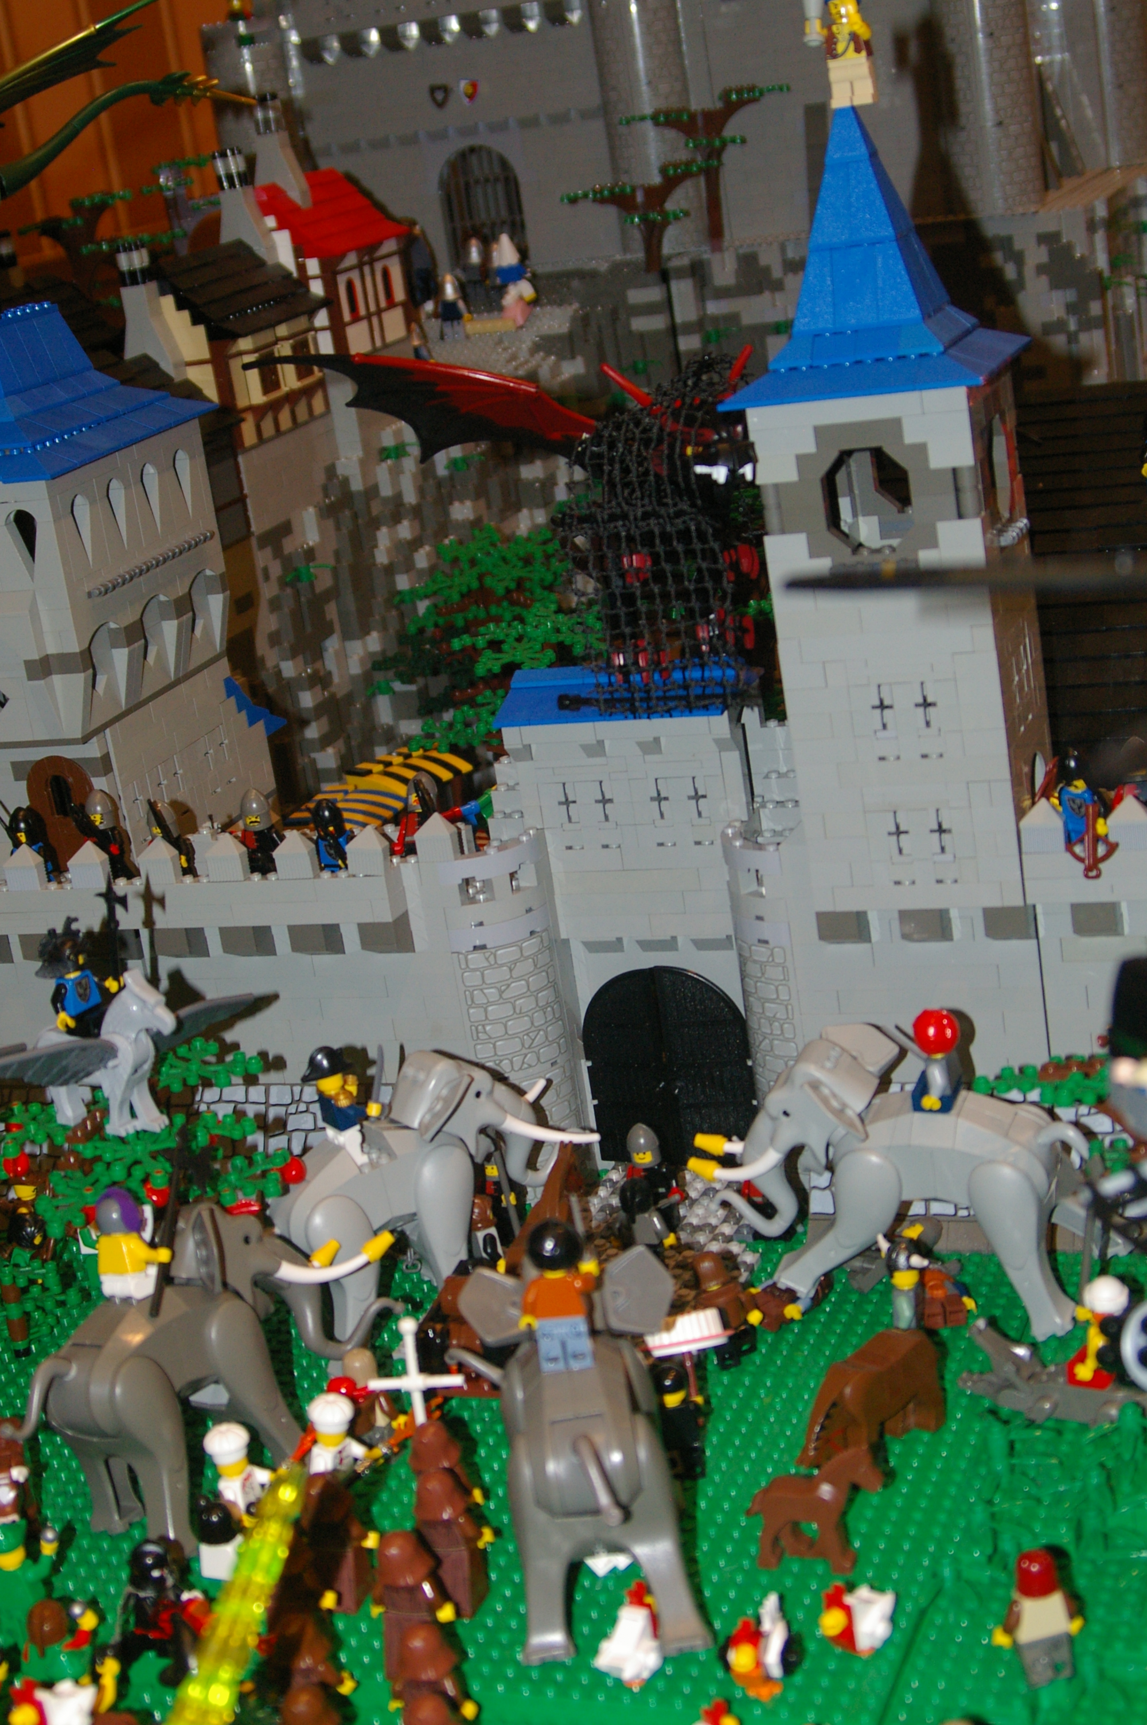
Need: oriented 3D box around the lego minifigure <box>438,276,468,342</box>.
[{"bbox_3d":[-0.081,-0.369,1.806,0.025,0.043,0.014,-2,19,21],"label":"lego minifigure"}]

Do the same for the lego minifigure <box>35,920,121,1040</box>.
[{"bbox_3d":[-0.185,0.044,1.012,0.024,0.041,0.027,10,25,44],"label":"lego minifigure"}]

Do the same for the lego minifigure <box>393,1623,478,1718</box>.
[{"bbox_3d":[-0.039,0.237,0.780,0.026,0.050,0.017,-2,19,21],"label":"lego minifigure"}]

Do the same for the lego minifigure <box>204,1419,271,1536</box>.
[{"bbox_3d":[-0.109,0.209,0.905,0.019,0.048,0.026,9,25,44],"label":"lego minifigure"}]

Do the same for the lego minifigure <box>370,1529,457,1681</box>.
[{"bbox_3d":[-0.049,0.224,0.828,0.026,0.048,0.018,-2,19,21],"label":"lego minifigure"}]

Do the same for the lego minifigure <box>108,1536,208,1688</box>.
[{"bbox_3d":[-0.129,0.232,0.842,0.024,0.048,0.032,2,21,30],"label":"lego minifigure"}]

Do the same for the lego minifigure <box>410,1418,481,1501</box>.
[{"bbox_3d":[-0.043,0.203,0.889,0.026,0.048,0.018,-2,19,21],"label":"lego minifigure"}]

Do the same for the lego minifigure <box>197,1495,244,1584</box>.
[{"bbox_3d":[-0.114,0.221,0.890,0.024,0.034,0.016,0,20,24],"label":"lego minifigure"}]

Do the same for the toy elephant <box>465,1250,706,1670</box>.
[{"bbox_3d":[0.004,0.174,0.870,0.068,0.102,0.135,-9,18,0],"label":"toy elephant"}]

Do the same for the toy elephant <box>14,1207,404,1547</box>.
[{"bbox_3d":[-0.125,0.167,0.953,0.066,0.102,0.158,7,23,40],"label":"toy elephant"}]

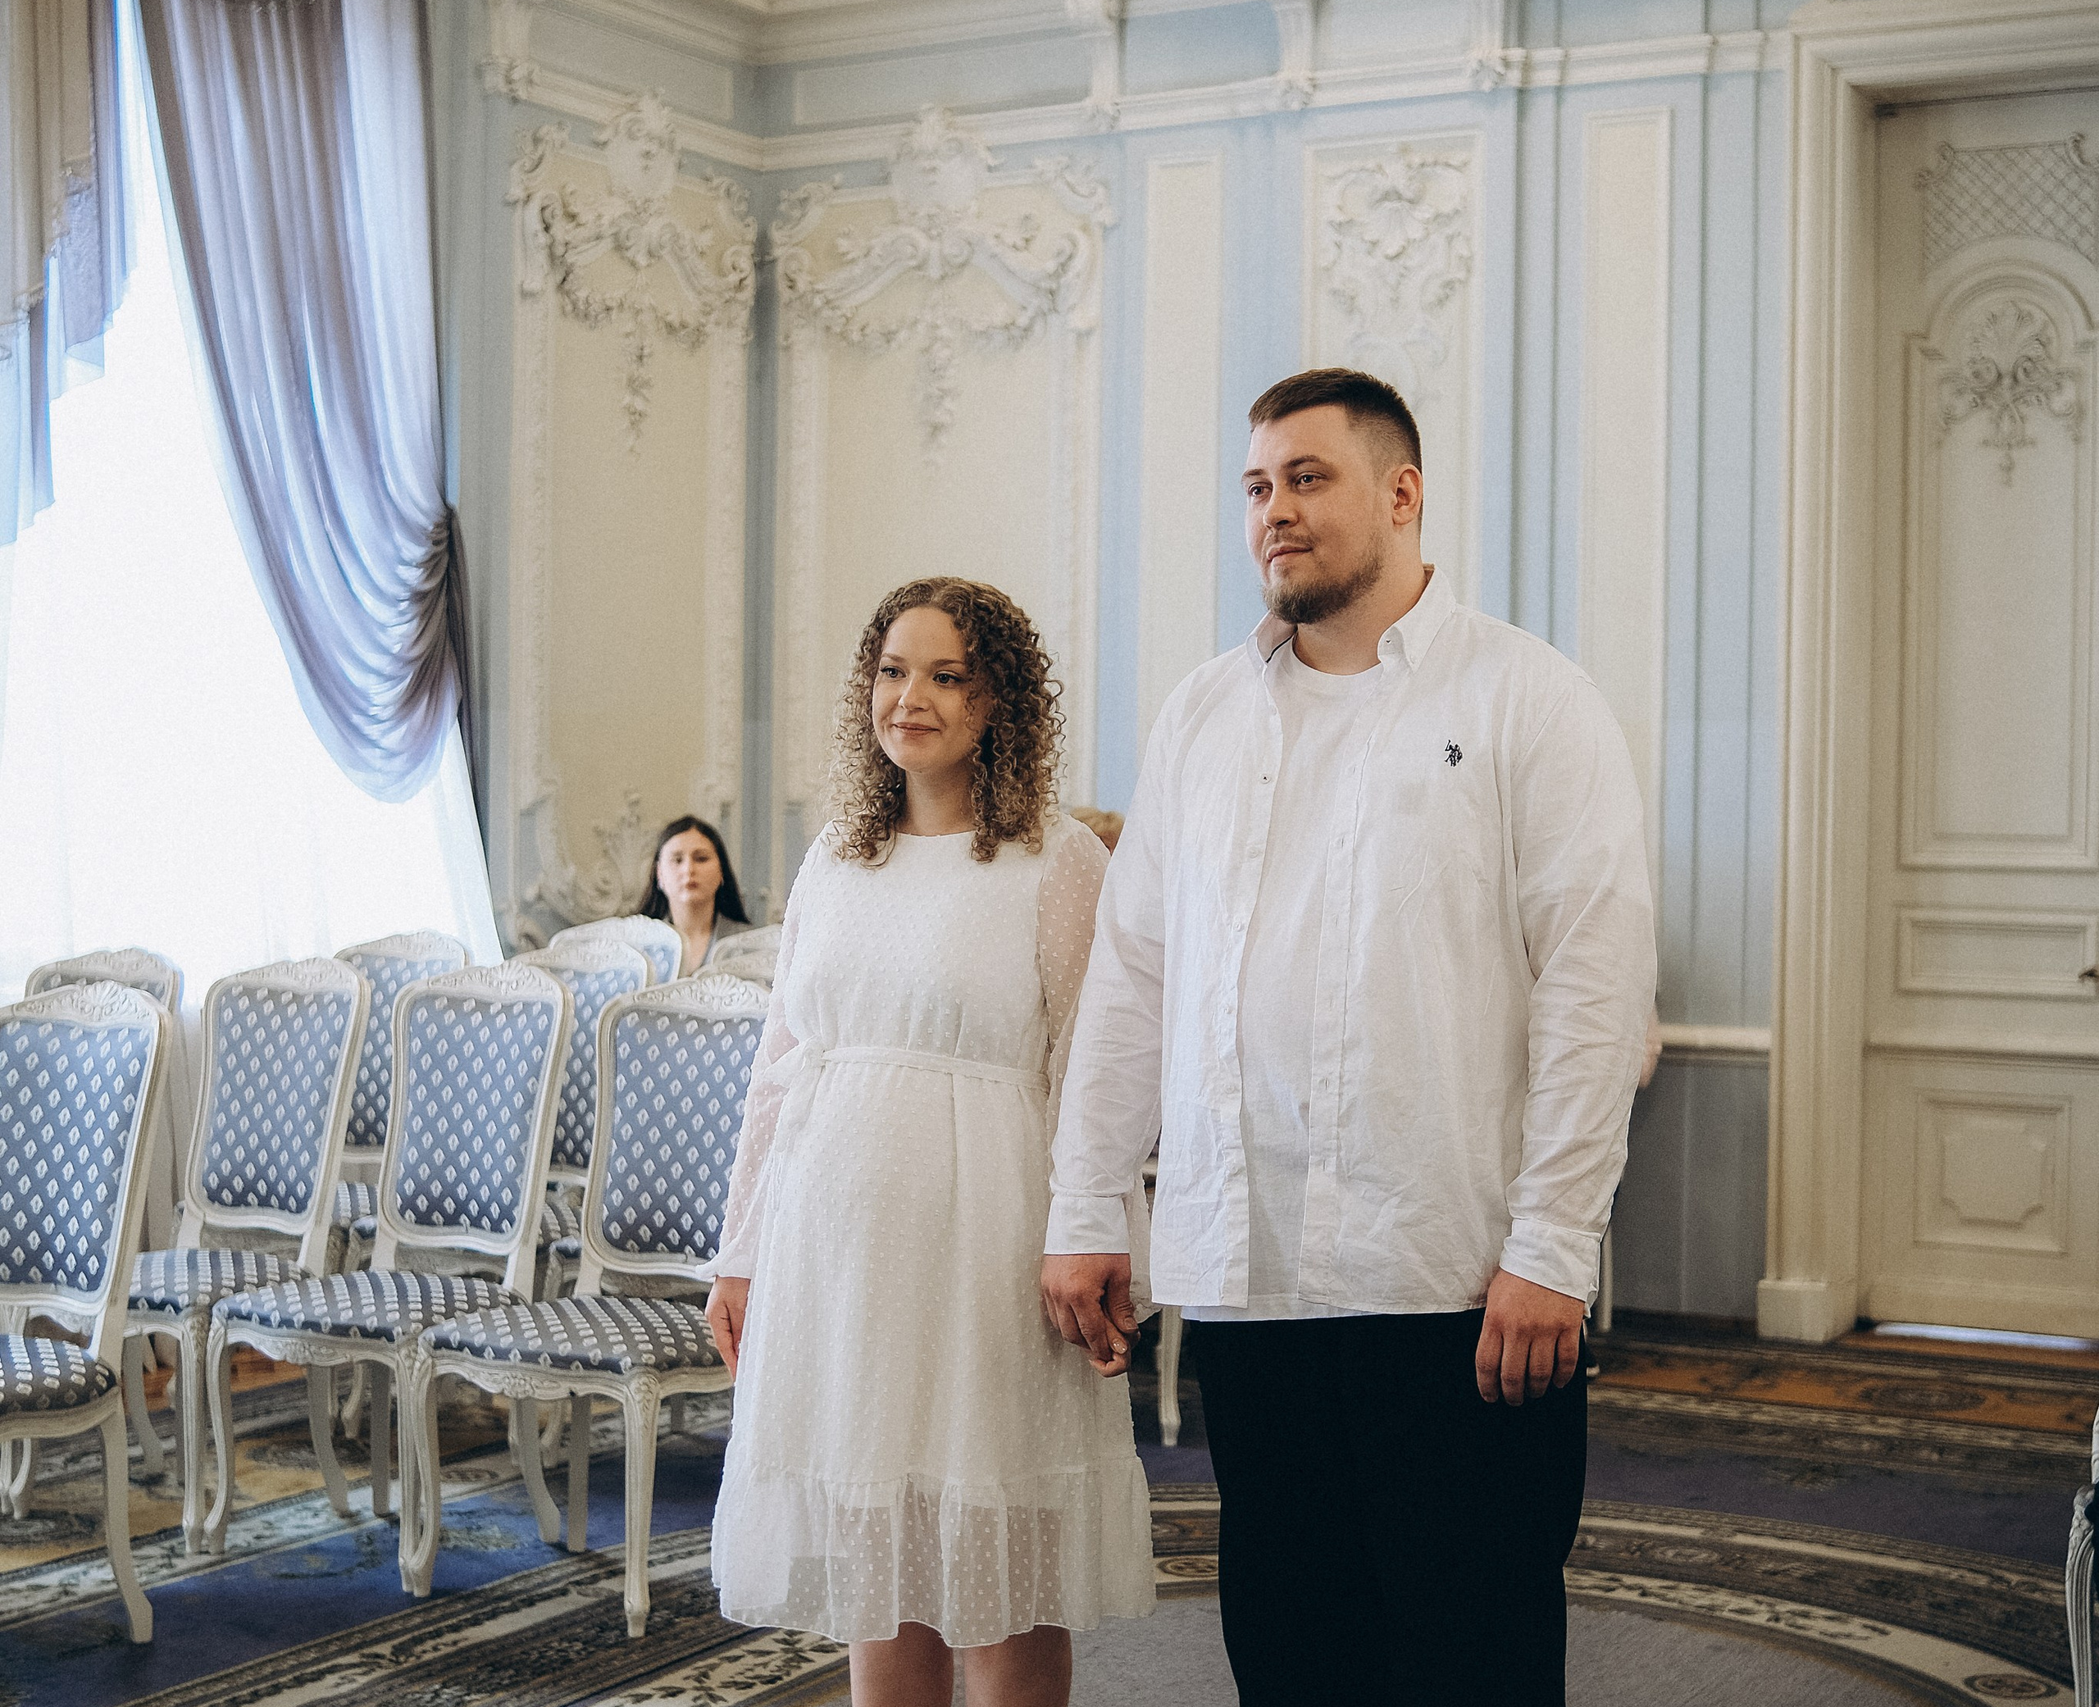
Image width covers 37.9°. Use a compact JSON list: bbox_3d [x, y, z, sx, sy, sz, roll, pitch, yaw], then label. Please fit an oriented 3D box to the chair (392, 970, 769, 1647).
[{"bbox_3d":[-0.744,0.754,5.407,0.515,1.055,0.600,1,1,29],"label":"chair"}]

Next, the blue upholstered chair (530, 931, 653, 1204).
[{"bbox_3d":[-1.131,0.725,6.665,0.515,1.055,0.600,1,1,29],"label":"blue upholstered chair"}]

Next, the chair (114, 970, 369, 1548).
[{"bbox_3d":[-1.618,0.735,5.907,0.515,1.055,0.600,1,1,29],"label":"chair"}]

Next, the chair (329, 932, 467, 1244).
[{"bbox_3d":[-1.598,0.714,6.929,0.515,1.055,0.600,1,1,29],"label":"chair"}]

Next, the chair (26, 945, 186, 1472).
[{"bbox_3d":[-2.062,0.724,6.157,0.515,1.055,0.600,1,1,29],"label":"chair"}]

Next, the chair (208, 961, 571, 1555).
[{"bbox_3d":[-1.187,0.744,5.663,0.515,1.055,0.600,1,1,29],"label":"chair"}]

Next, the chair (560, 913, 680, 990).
[{"bbox_3d":[-1.191,0.703,7.716,0.515,1.055,0.600,1,1,29],"label":"chair"}]

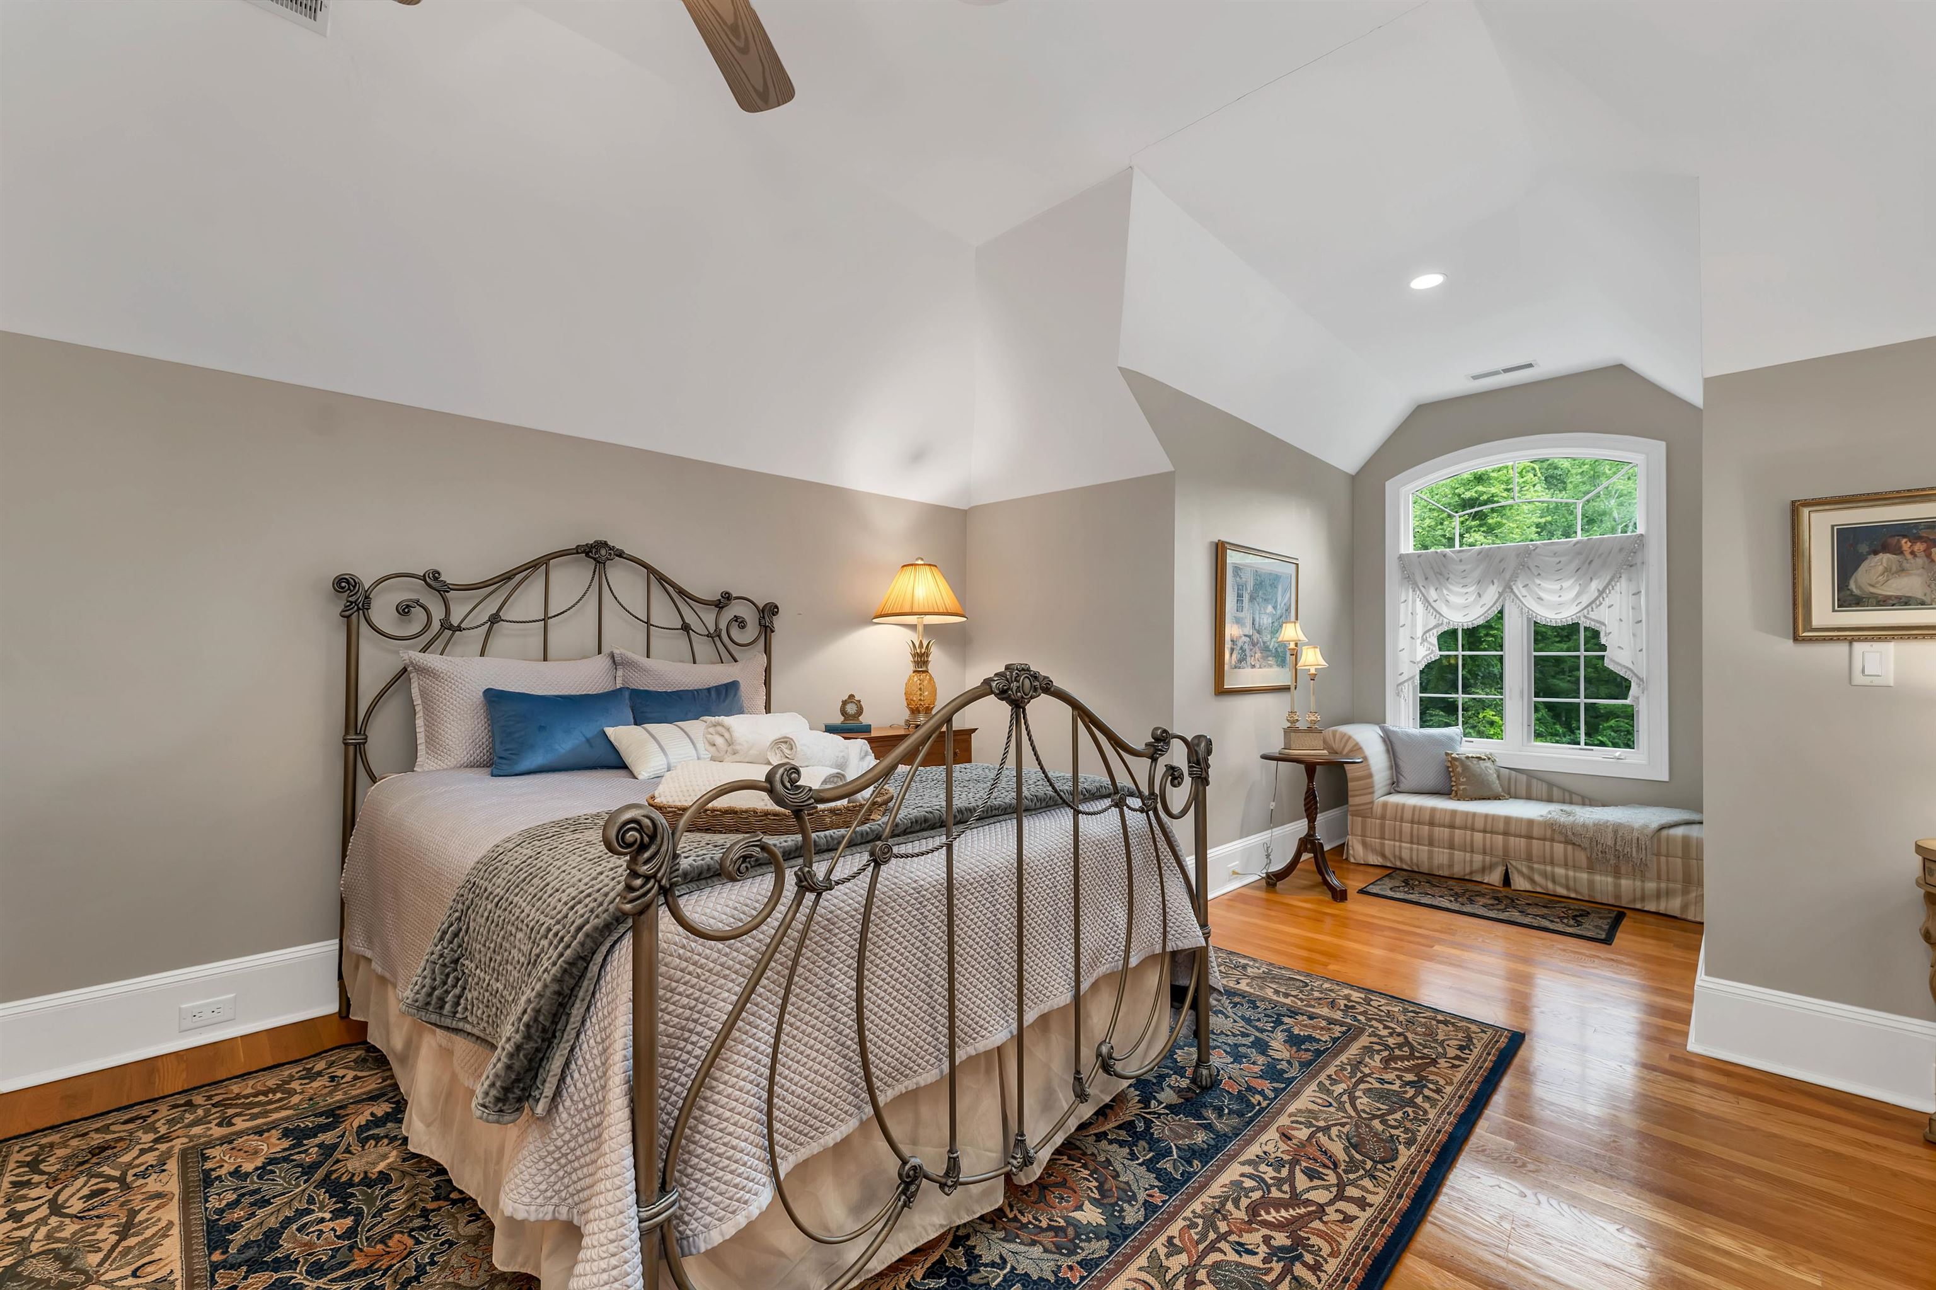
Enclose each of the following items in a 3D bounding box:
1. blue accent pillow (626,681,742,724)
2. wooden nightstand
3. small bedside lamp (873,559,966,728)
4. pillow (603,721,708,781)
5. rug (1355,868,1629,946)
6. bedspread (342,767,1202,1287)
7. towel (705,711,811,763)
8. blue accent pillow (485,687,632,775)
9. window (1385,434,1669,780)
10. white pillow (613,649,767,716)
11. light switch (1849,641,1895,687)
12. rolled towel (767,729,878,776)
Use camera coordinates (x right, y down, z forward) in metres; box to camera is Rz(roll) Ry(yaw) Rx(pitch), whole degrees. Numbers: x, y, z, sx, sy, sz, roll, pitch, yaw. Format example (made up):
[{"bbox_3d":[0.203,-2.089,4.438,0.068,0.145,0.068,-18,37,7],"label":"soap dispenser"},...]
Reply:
[{"bbox_3d":[-1.091,0.295,2.989,0.470,0.300,0.130,1,-19,-43],"label":"blue accent pillow"},{"bbox_3d":[-0.401,0.826,3.743,0.860,0.784,0.410,1,-1,-43],"label":"wooden nightstand"},{"bbox_3d":[-0.239,-0.004,3.780,0.463,0.865,0.463,0,-1,0],"label":"small bedside lamp"},{"bbox_3d":[-1.003,0.332,2.585,0.370,0.110,0.330,1,30,-44],"label":"pillow"},{"bbox_3d":[2.542,1.254,3.682,0.600,0.010,0.984,1,-2,-44],"label":"rug"},{"bbox_3d":[-0.653,0.690,2.252,1.736,0.559,2.097,1,-2,-44],"label":"bedspread"},{"bbox_3d":[-0.607,0.269,2.175,0.115,0.110,0.280,-1,-2,42],"label":"towel"},{"bbox_3d":[-1.410,0.292,2.650,0.470,0.300,0.140,1,-19,-43],"label":"blue accent pillow"},{"bbox_3d":[3.038,-0.218,4.211,1.280,1.805,0.100,-1,-1,44],"label":"window"},{"bbox_3d":[-1.141,0.236,3.136,0.660,0.430,0.150,1,-20,-44],"label":"white pillow"},{"bbox_3d":[2.409,0.053,2.004,0.071,0.115,0.012,-1,-1,44],"label":"light switch"},{"bbox_3d":[-0.406,0.301,2.127,0.110,0.105,0.280,-1,-2,37],"label":"rolled towel"}]

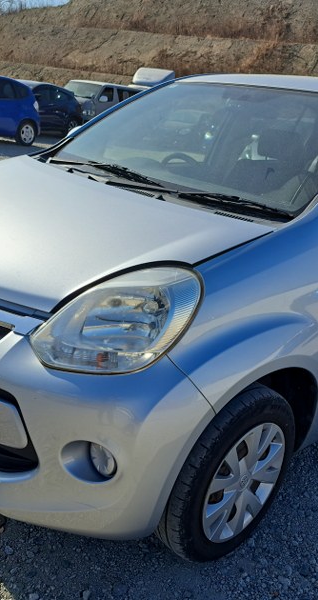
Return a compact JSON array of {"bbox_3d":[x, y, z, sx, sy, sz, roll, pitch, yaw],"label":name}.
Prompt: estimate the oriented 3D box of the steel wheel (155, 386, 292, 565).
[{"bbox_3d":[0.215,0.524,1.745,0.575,0.575,0.180,-11,25,-42],"label":"steel wheel"}]

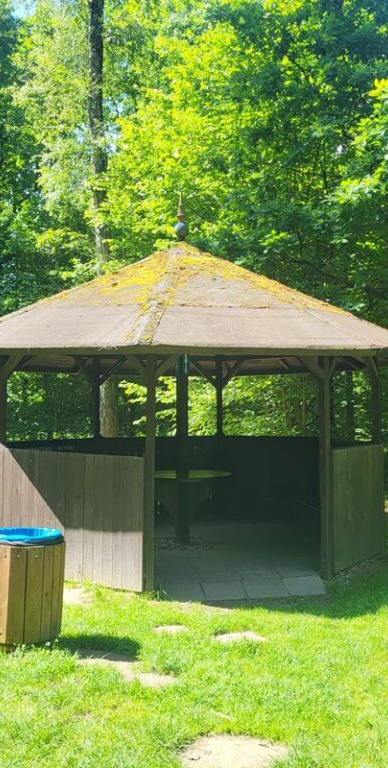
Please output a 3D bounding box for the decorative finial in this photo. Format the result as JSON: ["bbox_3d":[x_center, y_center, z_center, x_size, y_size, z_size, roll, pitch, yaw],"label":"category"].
[{"bbox_3d":[-0.150,-1.892,8.714,0.160,0.558,0.160,0,-1,-15],"label":"decorative finial"}]

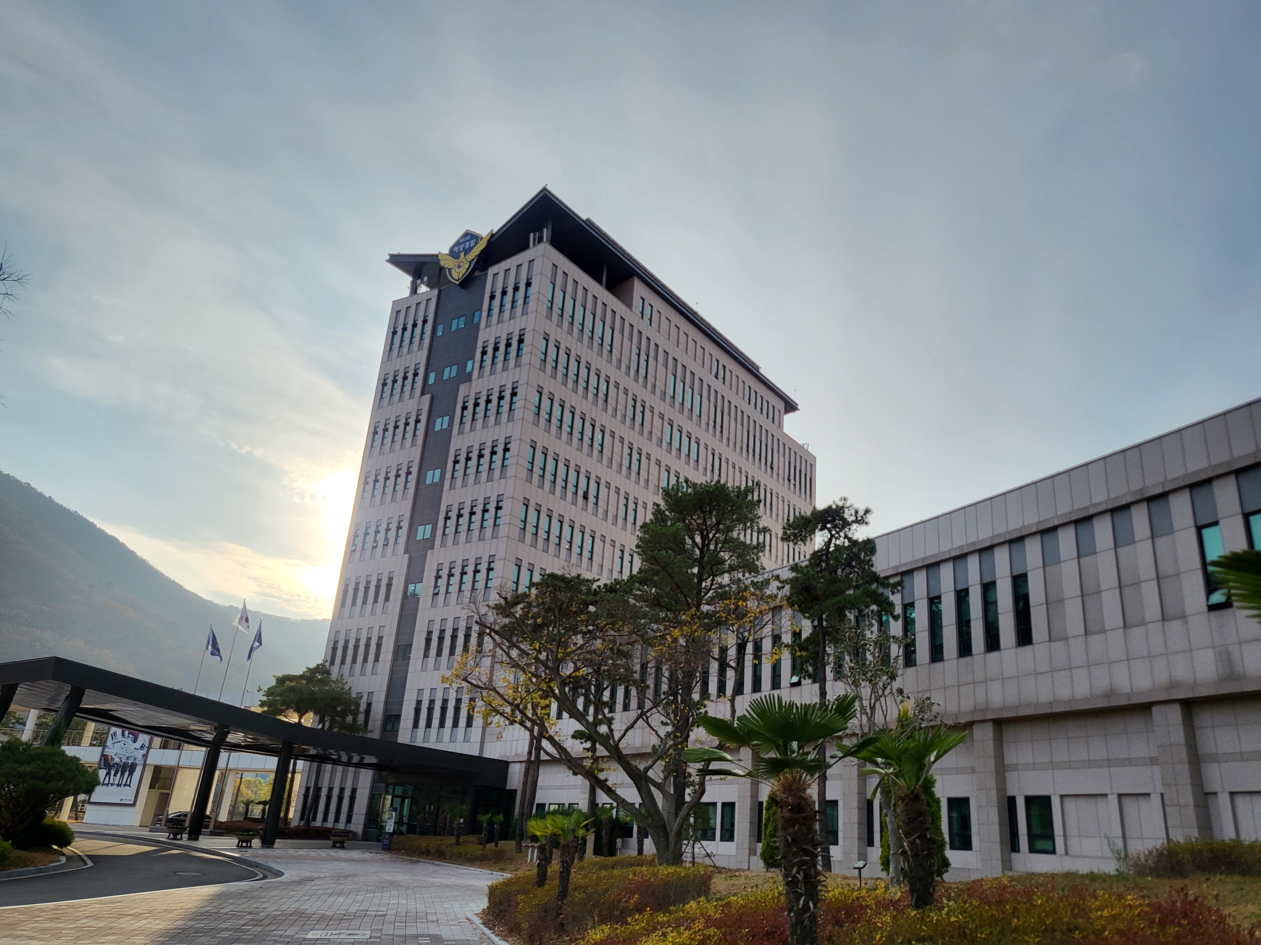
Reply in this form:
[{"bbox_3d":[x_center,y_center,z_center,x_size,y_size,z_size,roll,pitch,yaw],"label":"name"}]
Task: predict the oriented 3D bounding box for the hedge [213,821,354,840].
[{"bbox_3d":[-20.366,21.106,55.740,9.600,0.720,2.400,-11,-26,34],"label":"hedge"}]

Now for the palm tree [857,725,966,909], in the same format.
[{"bbox_3d":[3.293,4.063,10.972,1.310,2.220,1.300,4,-21,0],"label":"palm tree"}]

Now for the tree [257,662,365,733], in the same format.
[{"bbox_3d":[-18.846,16.313,55.917,6.000,9.900,5.200,-11,-26,34],"label":"tree"}]

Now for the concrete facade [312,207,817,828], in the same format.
[{"bbox_3d":[-1.293,8.665,77.620,16.600,42.600,43.400,-11,-26,34],"label":"concrete facade"}]

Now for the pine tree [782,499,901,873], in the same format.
[{"bbox_3d":[6.607,6.342,29.522,3.800,11.700,3.400,4,-21,0],"label":"pine tree"}]

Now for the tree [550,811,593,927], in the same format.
[{"bbox_3d":[-1.071,6.970,16.751,0.820,1.920,0.820,4,-21,0],"label":"tree"}]

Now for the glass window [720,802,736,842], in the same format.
[{"bbox_3d":[3.769,13.471,36.452,0.150,1.420,0.950,15,-24,-24],"label":"glass window"}]

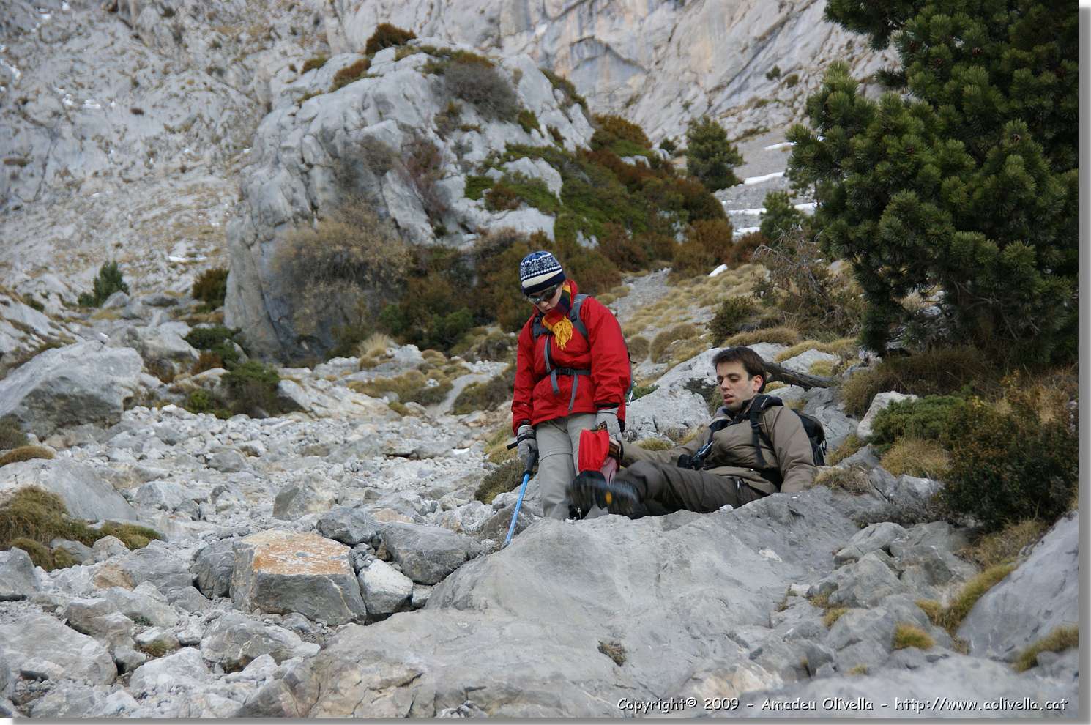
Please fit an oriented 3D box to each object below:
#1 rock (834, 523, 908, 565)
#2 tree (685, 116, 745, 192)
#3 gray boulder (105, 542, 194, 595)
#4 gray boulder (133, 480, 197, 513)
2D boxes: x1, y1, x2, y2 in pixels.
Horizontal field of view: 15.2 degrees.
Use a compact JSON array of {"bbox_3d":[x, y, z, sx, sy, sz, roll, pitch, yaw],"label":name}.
[{"bbox_3d":[1.271,0.712,16.000,0.290,0.165,0.250,0,-3,0],"label":"rock"},{"bbox_3d":[2.886,-3.560,70.000,1.000,1.320,1.000,0,-3,0],"label":"tree"},{"bbox_3d":[-1.657,0.862,17.150,0.373,0.208,0.298,0,-3,0],"label":"gray boulder"},{"bbox_3d":[-1.727,0.609,18.600,0.288,0.148,0.231,0,-4,0],"label":"gray boulder"}]

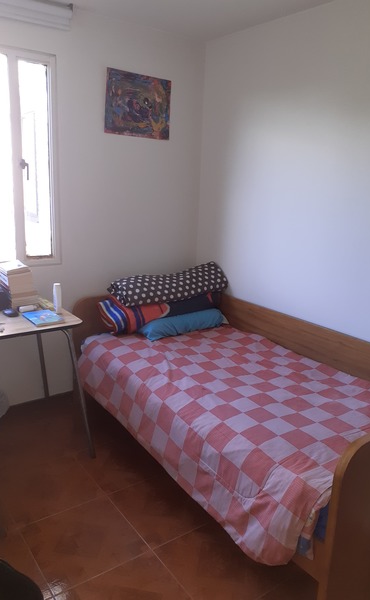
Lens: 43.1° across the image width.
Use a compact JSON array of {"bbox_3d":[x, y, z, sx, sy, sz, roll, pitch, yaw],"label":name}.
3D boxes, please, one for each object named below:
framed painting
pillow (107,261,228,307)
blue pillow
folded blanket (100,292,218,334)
[{"bbox_3d":[-0.292,-1.241,2.995,0.468,0.376,0.022,-6,17,-35],"label":"framed painting"},{"bbox_3d":[-0.101,-0.129,3.109,0.802,0.179,0.260,-13,20,-31],"label":"pillow"},{"bbox_3d":[-0.020,0.124,3.126,0.657,0.142,0.238,-10,19,-39],"label":"blue pillow"},{"bbox_3d":[-0.165,0.047,3.206,0.824,0.214,0.275,-8,18,-32],"label":"folded blanket"}]

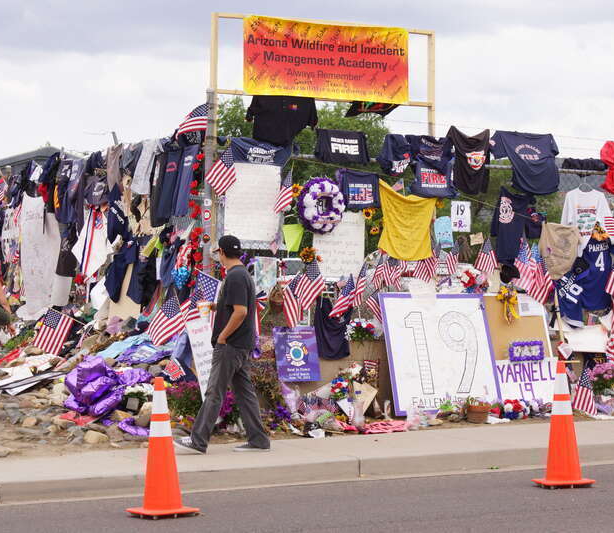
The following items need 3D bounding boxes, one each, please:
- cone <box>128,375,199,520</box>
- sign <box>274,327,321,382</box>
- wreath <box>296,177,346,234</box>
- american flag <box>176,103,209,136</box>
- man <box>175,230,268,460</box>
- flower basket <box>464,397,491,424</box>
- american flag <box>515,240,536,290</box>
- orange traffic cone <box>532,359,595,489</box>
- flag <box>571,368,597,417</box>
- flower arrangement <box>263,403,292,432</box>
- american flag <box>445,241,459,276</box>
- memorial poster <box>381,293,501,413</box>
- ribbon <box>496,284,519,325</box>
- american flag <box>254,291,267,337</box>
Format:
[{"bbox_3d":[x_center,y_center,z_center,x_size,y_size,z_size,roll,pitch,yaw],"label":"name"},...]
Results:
[{"bbox_3d":[-0.967,1.197,12.150,0.360,0.910,0.360,-1,0,-33],"label":"cone"},{"bbox_3d":[-0.085,0.785,16.250,0.420,0.500,0.030,1,-13,-28],"label":"sign"},{"bbox_3d":[0.124,-0.561,16.750,0.500,0.530,0.150,0,0,-32],"label":"wreath"},{"bbox_3d":[-1.025,-1.315,16.300,0.300,0.310,0.100,0,0,-32],"label":"american flag"},{"bbox_3d":[-0.683,0.631,14.550,0.740,1.720,0.520,0,0,3],"label":"man"},{"bbox_3d":[1.600,1.352,17.100,0.250,0.260,0.250,1,0,0],"label":"flower basket"},{"bbox_3d":[2.123,-0.010,17.700,0.200,0.480,0.100,0,0,-32],"label":"american flag"},{"bbox_3d":[1.886,1.156,13.430,0.380,0.914,0.380,1,0,-17],"label":"orange traffic cone"},{"bbox_3d":[2.681,1.217,17.600,0.270,0.470,0.120,1,0,-25],"label":"flag"},{"bbox_3d":[-0.244,1.284,15.600,0.220,0.230,0.200,1,1,-28],"label":"flower arrangement"},{"bbox_3d":[1.390,-0.076,17.400,0.140,0.350,0.080,0,0,-32],"label":"american flag"},{"bbox_3d":[1.271,0.831,17.350,1.155,1.170,0.040,0,-17,-26],"label":"memorial poster"},{"bbox_3d":[1.981,0.375,18.000,0.240,0.400,0.100,1,0,-24],"label":"ribbon"},{"bbox_3d":[-0.444,0.418,16.216,0.169,0.409,0.100,0,-1,-28],"label":"american flag"}]

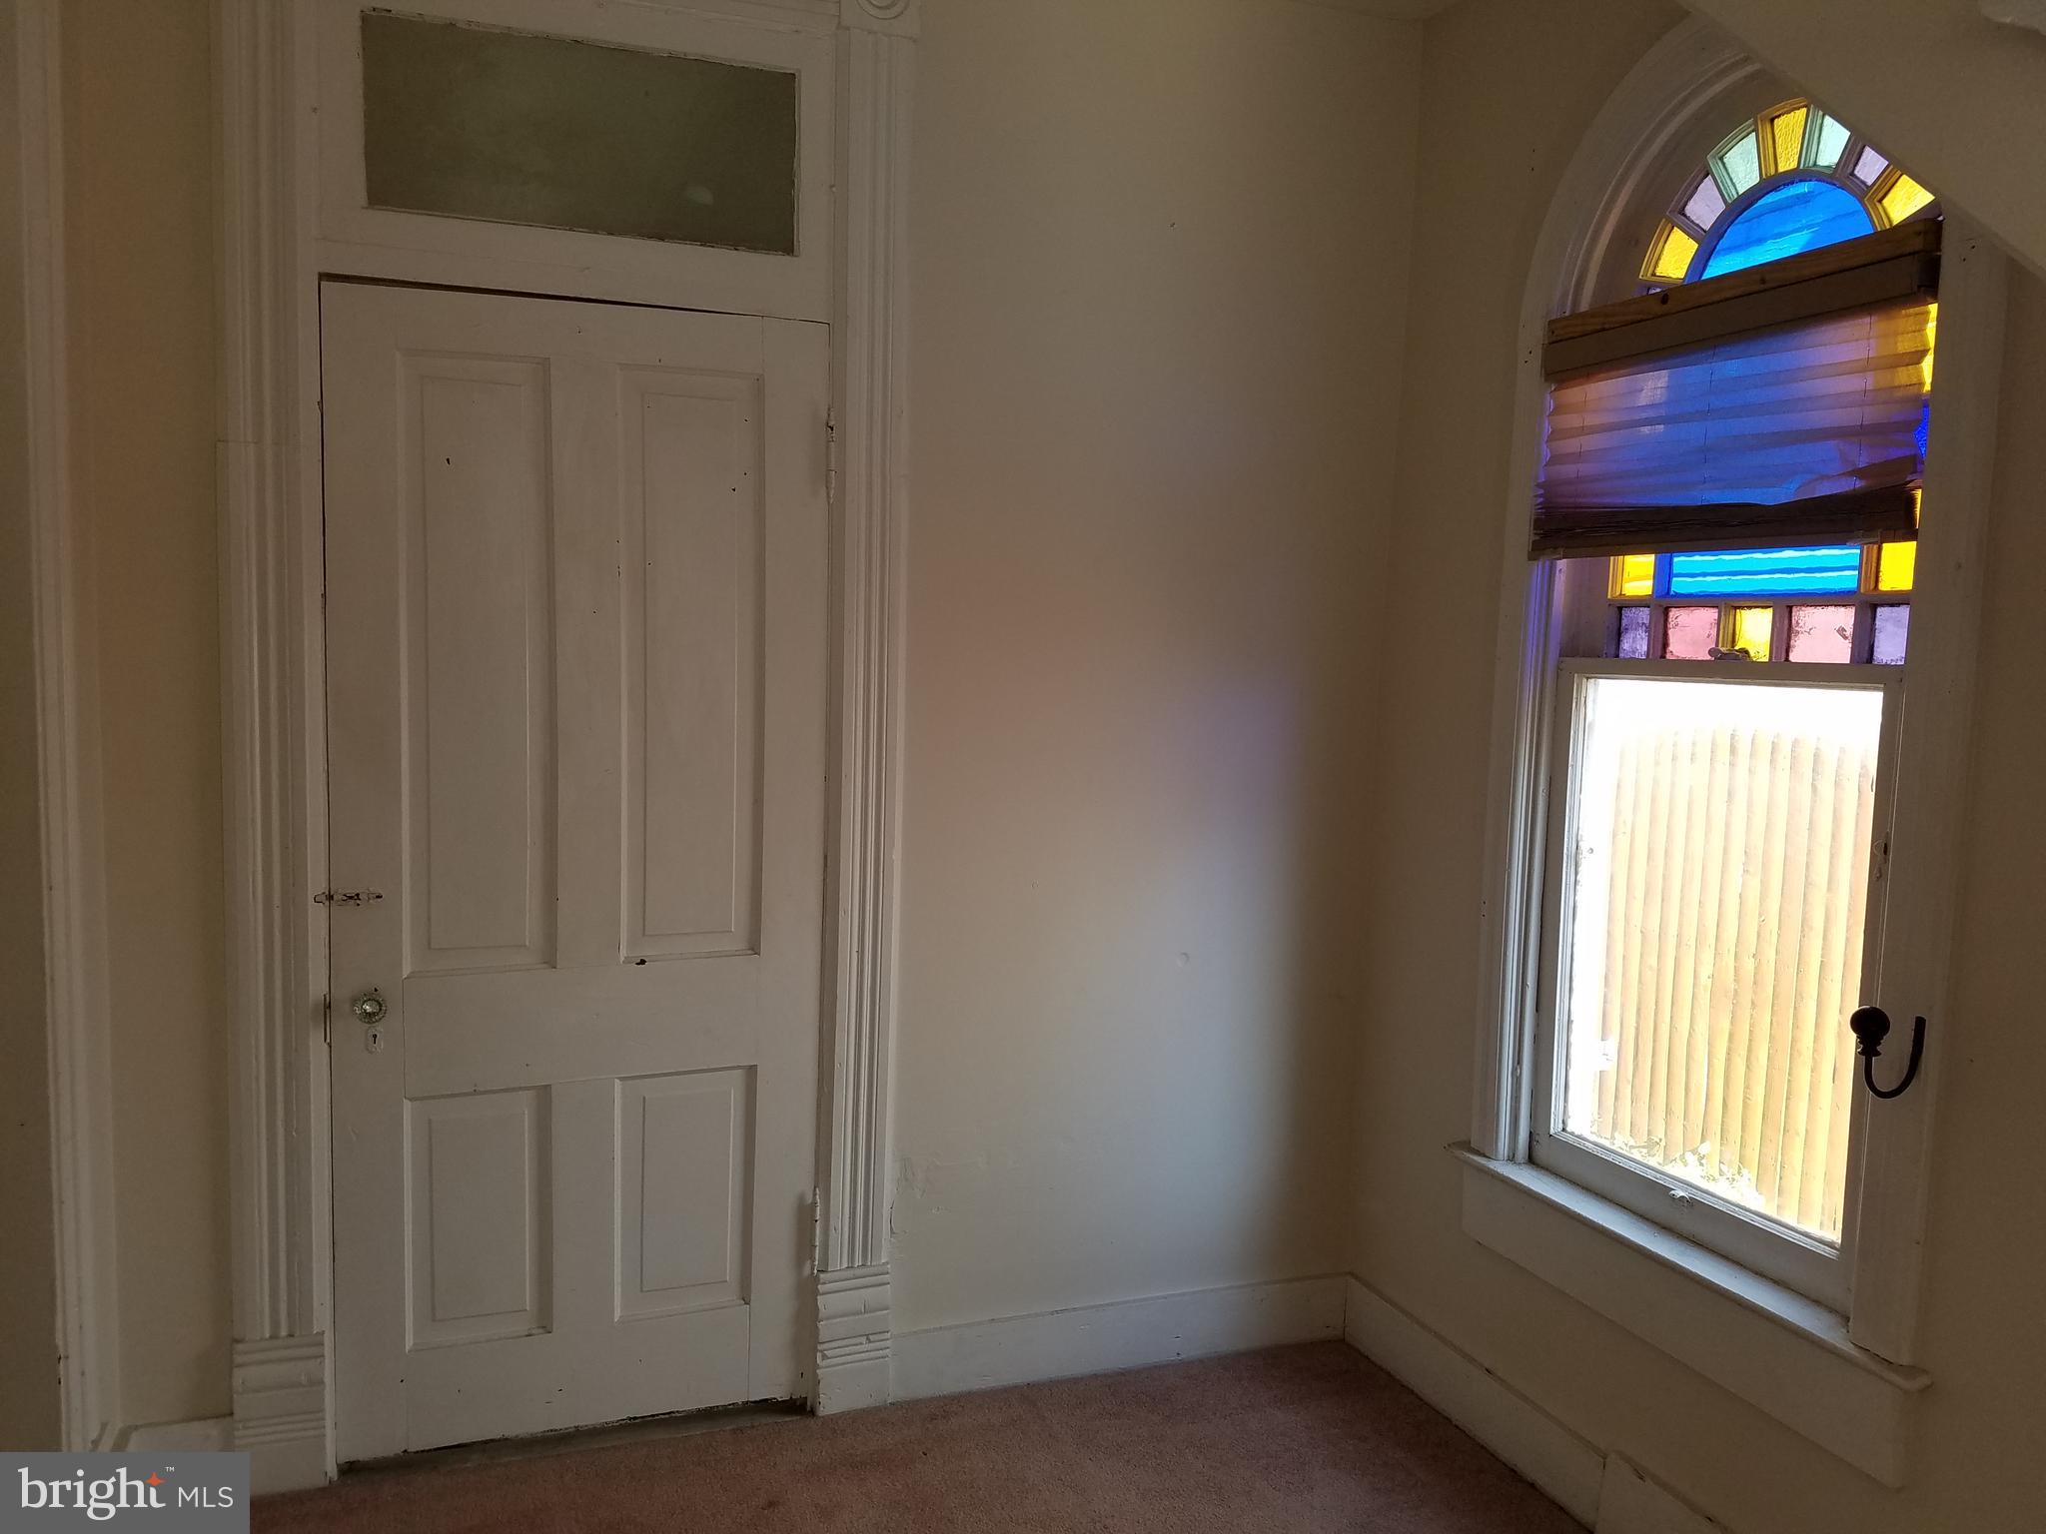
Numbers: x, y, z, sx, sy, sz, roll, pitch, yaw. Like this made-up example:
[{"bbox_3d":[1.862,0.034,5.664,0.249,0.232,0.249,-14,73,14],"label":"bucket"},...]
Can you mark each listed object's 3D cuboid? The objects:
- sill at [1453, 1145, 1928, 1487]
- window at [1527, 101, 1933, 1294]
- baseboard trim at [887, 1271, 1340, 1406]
[{"bbox_3d":[1.063,0.876,2.587,0.101,0.181,1.080,0,5,-20],"label":"sill"},{"bbox_3d":[1.136,-0.152,2.539,0.122,1.898,0.821,0,5,-20],"label":"window"},{"bbox_3d":[0.228,1.216,3.294,1.054,0.150,0.023,0,5,-20],"label":"baseboard trim"}]

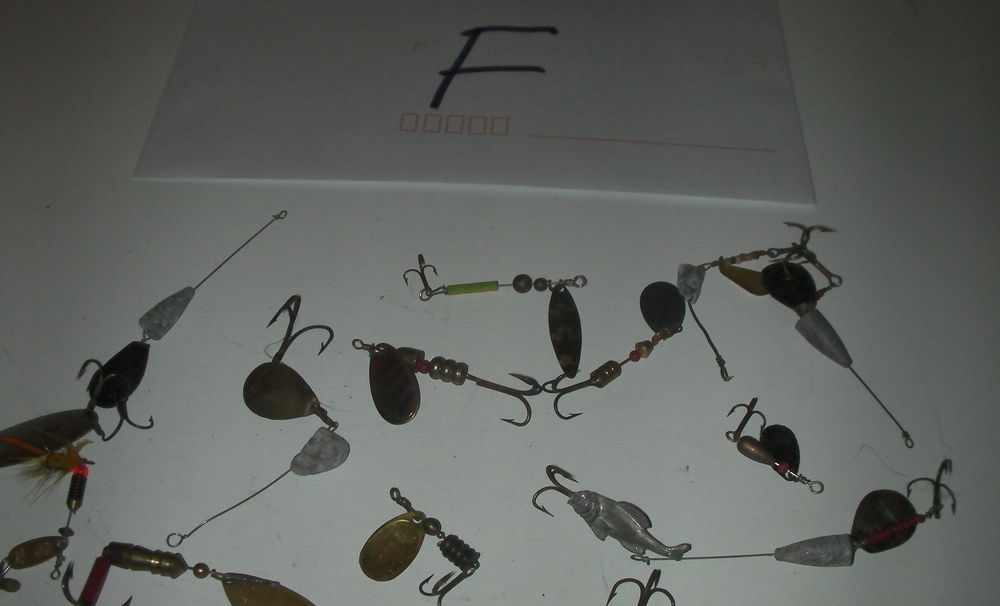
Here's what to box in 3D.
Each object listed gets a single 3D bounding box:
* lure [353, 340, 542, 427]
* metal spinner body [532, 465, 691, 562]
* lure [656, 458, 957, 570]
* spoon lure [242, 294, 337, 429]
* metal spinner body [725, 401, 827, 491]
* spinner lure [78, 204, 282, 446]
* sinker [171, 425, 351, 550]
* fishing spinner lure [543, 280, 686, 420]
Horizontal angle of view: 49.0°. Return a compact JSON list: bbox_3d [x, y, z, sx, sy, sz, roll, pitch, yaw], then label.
[{"bbox_3d":[-0.019,0.024,0.300,0.056,0.011,0.022,16,53,11],"label":"lure"},{"bbox_3d":[0.029,0.053,0.278,0.042,0.009,0.012,23,55,16],"label":"metal spinner body"},{"bbox_3d":[0.077,0.058,0.273,0.086,0.013,0.016,-12,53,-10],"label":"lure"},{"bbox_3d":[-0.054,0.015,0.305,0.029,0.012,0.036,11,52,8],"label":"spoon lure"},{"bbox_3d":[0.074,0.037,0.291,0.031,0.010,0.013,31,57,22],"label":"metal spinner body"},{"bbox_3d":[-0.094,-0.001,0.318,0.029,0.011,0.092,15,53,11],"label":"spinner lure"},{"bbox_3d":[-0.062,0.048,0.282,0.050,0.006,0.009,-33,59,-24],"label":"sinker"},{"bbox_3d":[0.034,0.012,0.311,0.058,0.012,0.018,-38,61,-27],"label":"fishing spinner lure"}]

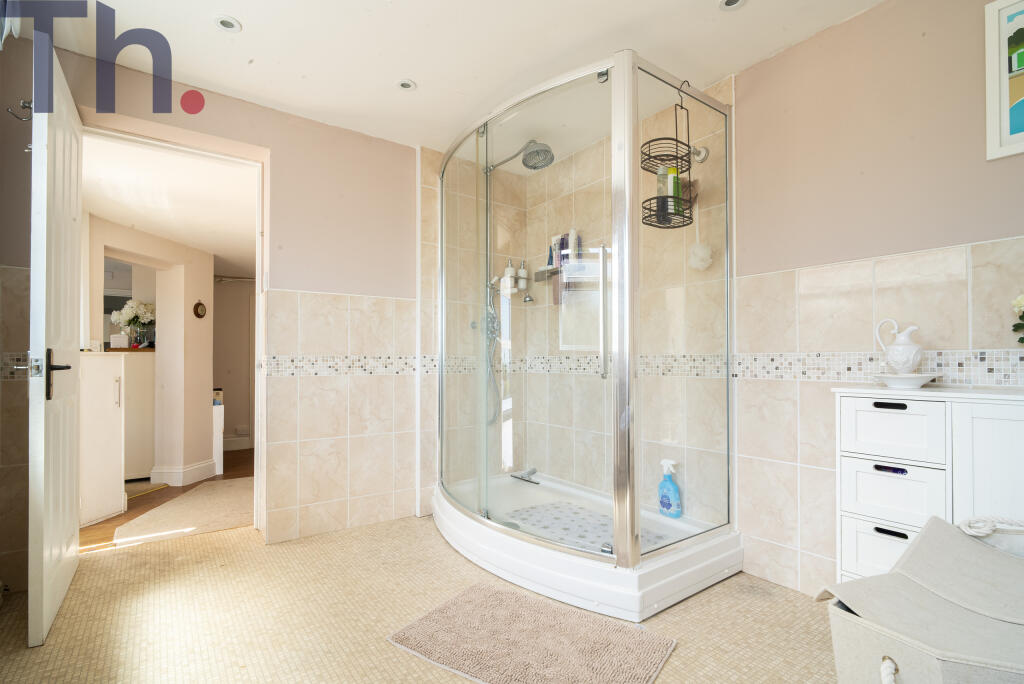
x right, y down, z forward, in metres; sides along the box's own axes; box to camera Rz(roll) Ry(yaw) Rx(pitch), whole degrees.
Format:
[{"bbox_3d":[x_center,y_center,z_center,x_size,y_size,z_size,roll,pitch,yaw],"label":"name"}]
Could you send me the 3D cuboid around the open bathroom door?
[{"bbox_3d":[-1.780,-0.013,1.792,0.040,2.022,0.746,0,-1,-37],"label":"open bathroom door"}]

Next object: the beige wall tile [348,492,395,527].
[{"bbox_3d":[-0.796,0.938,2.565,0.250,0.157,0.010,1,-3,-35],"label":"beige wall tile"}]

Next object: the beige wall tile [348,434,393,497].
[{"bbox_3d":[-0.790,0.690,2.566,0.247,0.331,0.010,1,-1,-32],"label":"beige wall tile"}]

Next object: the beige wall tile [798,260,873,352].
[{"bbox_3d":[1.191,-0.122,1.683,0.010,0.325,0.238,0,-1,-37],"label":"beige wall tile"}]

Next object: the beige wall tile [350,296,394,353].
[{"bbox_3d":[-0.797,-0.093,2.602,0.250,0.327,0.010,1,-3,-35],"label":"beige wall tile"}]

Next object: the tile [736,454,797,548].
[{"bbox_3d":[1.077,0.658,1.921,0.010,0.331,0.250,1,-1,-32],"label":"tile"}]

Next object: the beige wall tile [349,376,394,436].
[{"bbox_3d":[-0.774,0.350,2.517,0.247,0.325,0.010,0,-1,-30],"label":"beige wall tile"}]

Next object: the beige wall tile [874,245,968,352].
[{"bbox_3d":[1.335,-0.135,1.492,0.010,0.328,0.235,0,-1,-37],"label":"beige wall tile"}]

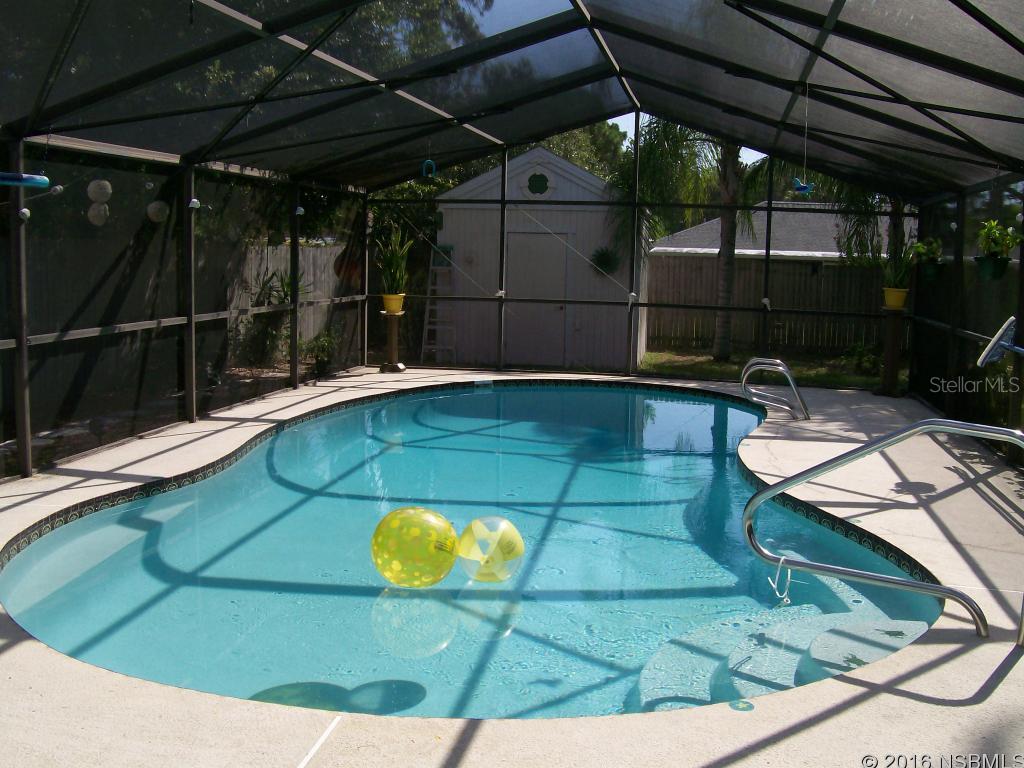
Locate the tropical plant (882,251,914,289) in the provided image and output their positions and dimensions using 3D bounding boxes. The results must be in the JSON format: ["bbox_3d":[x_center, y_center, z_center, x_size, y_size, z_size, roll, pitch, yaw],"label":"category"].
[{"bbox_3d":[4.612,-1.366,12.709,0.390,0.450,0.390,3,8,11],"label":"tropical plant"}]

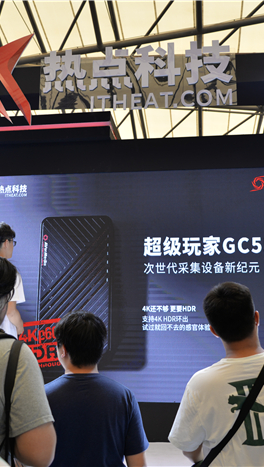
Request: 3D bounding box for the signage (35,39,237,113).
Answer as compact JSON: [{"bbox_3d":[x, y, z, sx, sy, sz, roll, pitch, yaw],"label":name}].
[{"bbox_3d":[0.040,-1.419,4.608,1.770,0.590,0.120,-1,-12,7],"label":"signage"}]

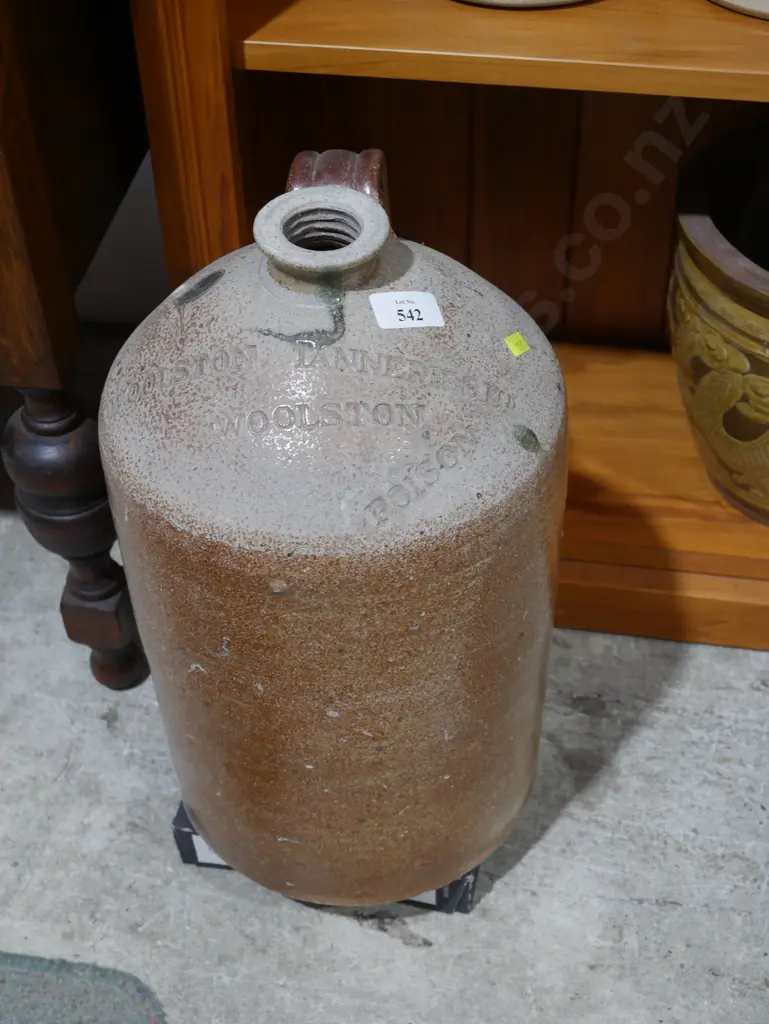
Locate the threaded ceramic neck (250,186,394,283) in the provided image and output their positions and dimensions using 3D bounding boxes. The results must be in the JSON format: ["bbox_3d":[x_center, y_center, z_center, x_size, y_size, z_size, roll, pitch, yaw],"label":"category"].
[{"bbox_3d":[-0.035,-0.156,0.888,0.078,0.025,0.078,-2,47,0],"label":"threaded ceramic neck"}]

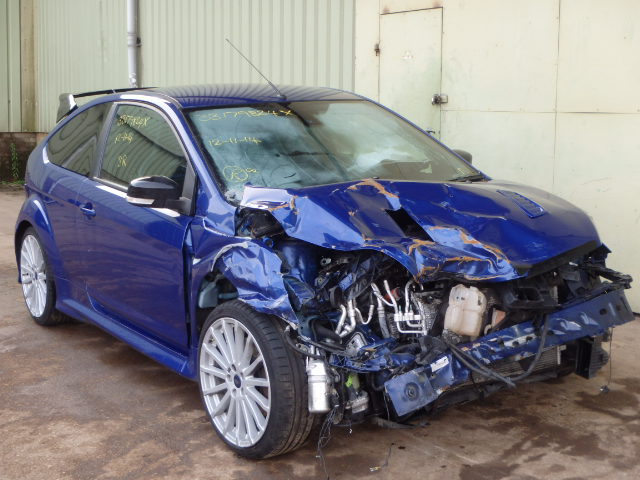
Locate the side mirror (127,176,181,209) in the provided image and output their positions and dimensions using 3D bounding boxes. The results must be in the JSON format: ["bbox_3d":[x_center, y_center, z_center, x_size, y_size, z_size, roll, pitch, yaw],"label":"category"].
[{"bbox_3d":[-0.722,-0.213,3.993,0.235,0.145,0.125,-8,12,-33],"label":"side mirror"}]

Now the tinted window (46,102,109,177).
[{"bbox_3d":[-1.339,-0.594,5.179,0.060,0.420,0.960,26,-6,-30],"label":"tinted window"}]

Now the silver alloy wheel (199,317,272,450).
[{"bbox_3d":[-0.265,0.548,3.601,0.200,0.515,0.515,-9,12,-37],"label":"silver alloy wheel"}]

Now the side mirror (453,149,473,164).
[{"bbox_3d":[0.740,-0.424,4.959,0.235,0.145,0.125,-8,12,-33],"label":"side mirror"}]

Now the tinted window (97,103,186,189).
[{"bbox_3d":[-0.827,-0.442,4.397,0.060,0.440,1.120,27,-8,-34],"label":"tinted window"}]

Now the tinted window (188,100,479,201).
[{"bbox_3d":[0.039,-0.480,4.400,1.460,0.100,0.910,-8,38,-33],"label":"tinted window"}]

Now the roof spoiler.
[{"bbox_3d":[-1.201,-0.936,6.180,1.100,0.210,0.420,-8,12,-33],"label":"roof spoiler"}]

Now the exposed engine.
[{"bbox_3d":[0.539,0.272,3.799,1.420,0.620,0.820,-8,12,-33],"label":"exposed engine"}]

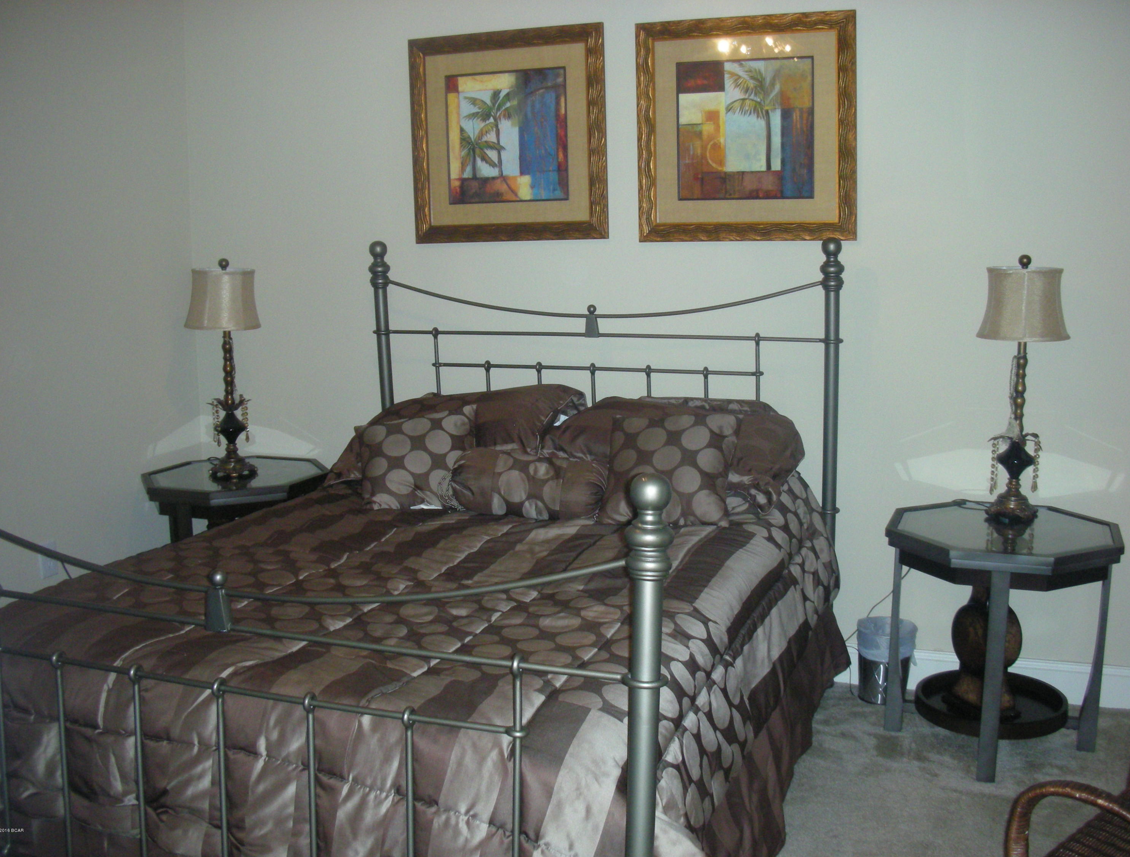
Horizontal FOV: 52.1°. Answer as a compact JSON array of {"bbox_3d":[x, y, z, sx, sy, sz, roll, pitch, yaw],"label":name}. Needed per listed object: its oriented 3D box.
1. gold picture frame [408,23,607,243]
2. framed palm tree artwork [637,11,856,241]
[{"bbox_3d":[-0.195,-0.981,3.891,0.700,0.695,0.040,2,9,20],"label":"gold picture frame"},{"bbox_3d":[0.564,-0.935,3.622,0.690,0.695,0.040,2,10,20],"label":"framed palm tree artwork"}]

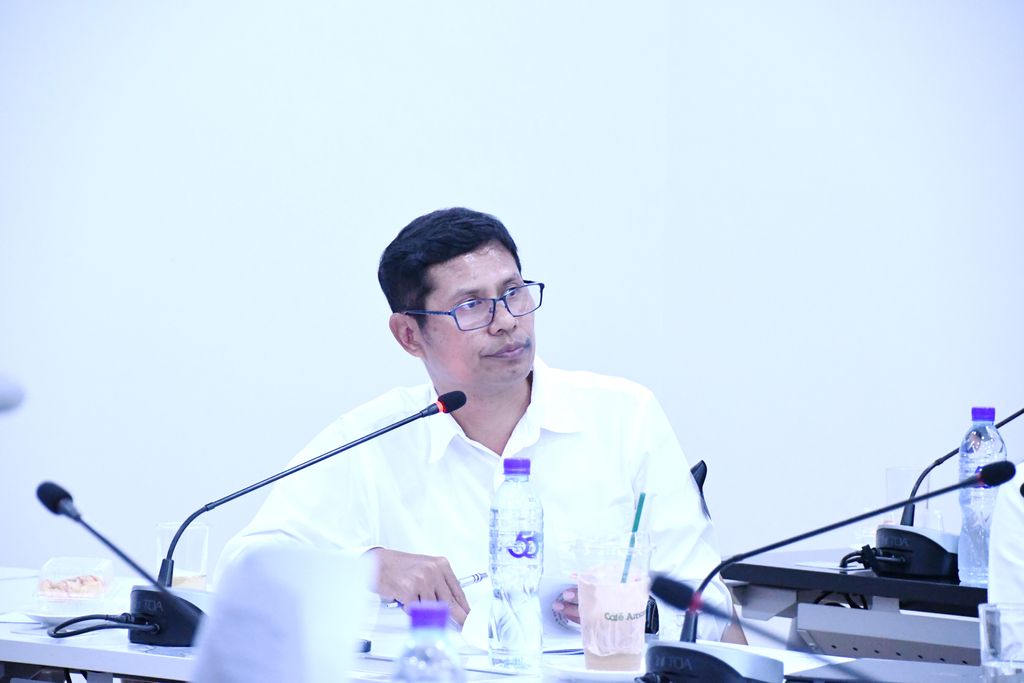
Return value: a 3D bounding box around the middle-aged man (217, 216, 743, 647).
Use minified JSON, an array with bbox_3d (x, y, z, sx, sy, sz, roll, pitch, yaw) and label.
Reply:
[{"bbox_3d":[-0.044,0.474,6.632,0.640,1.290,0.800,1,3,12],"label":"middle-aged man"}]

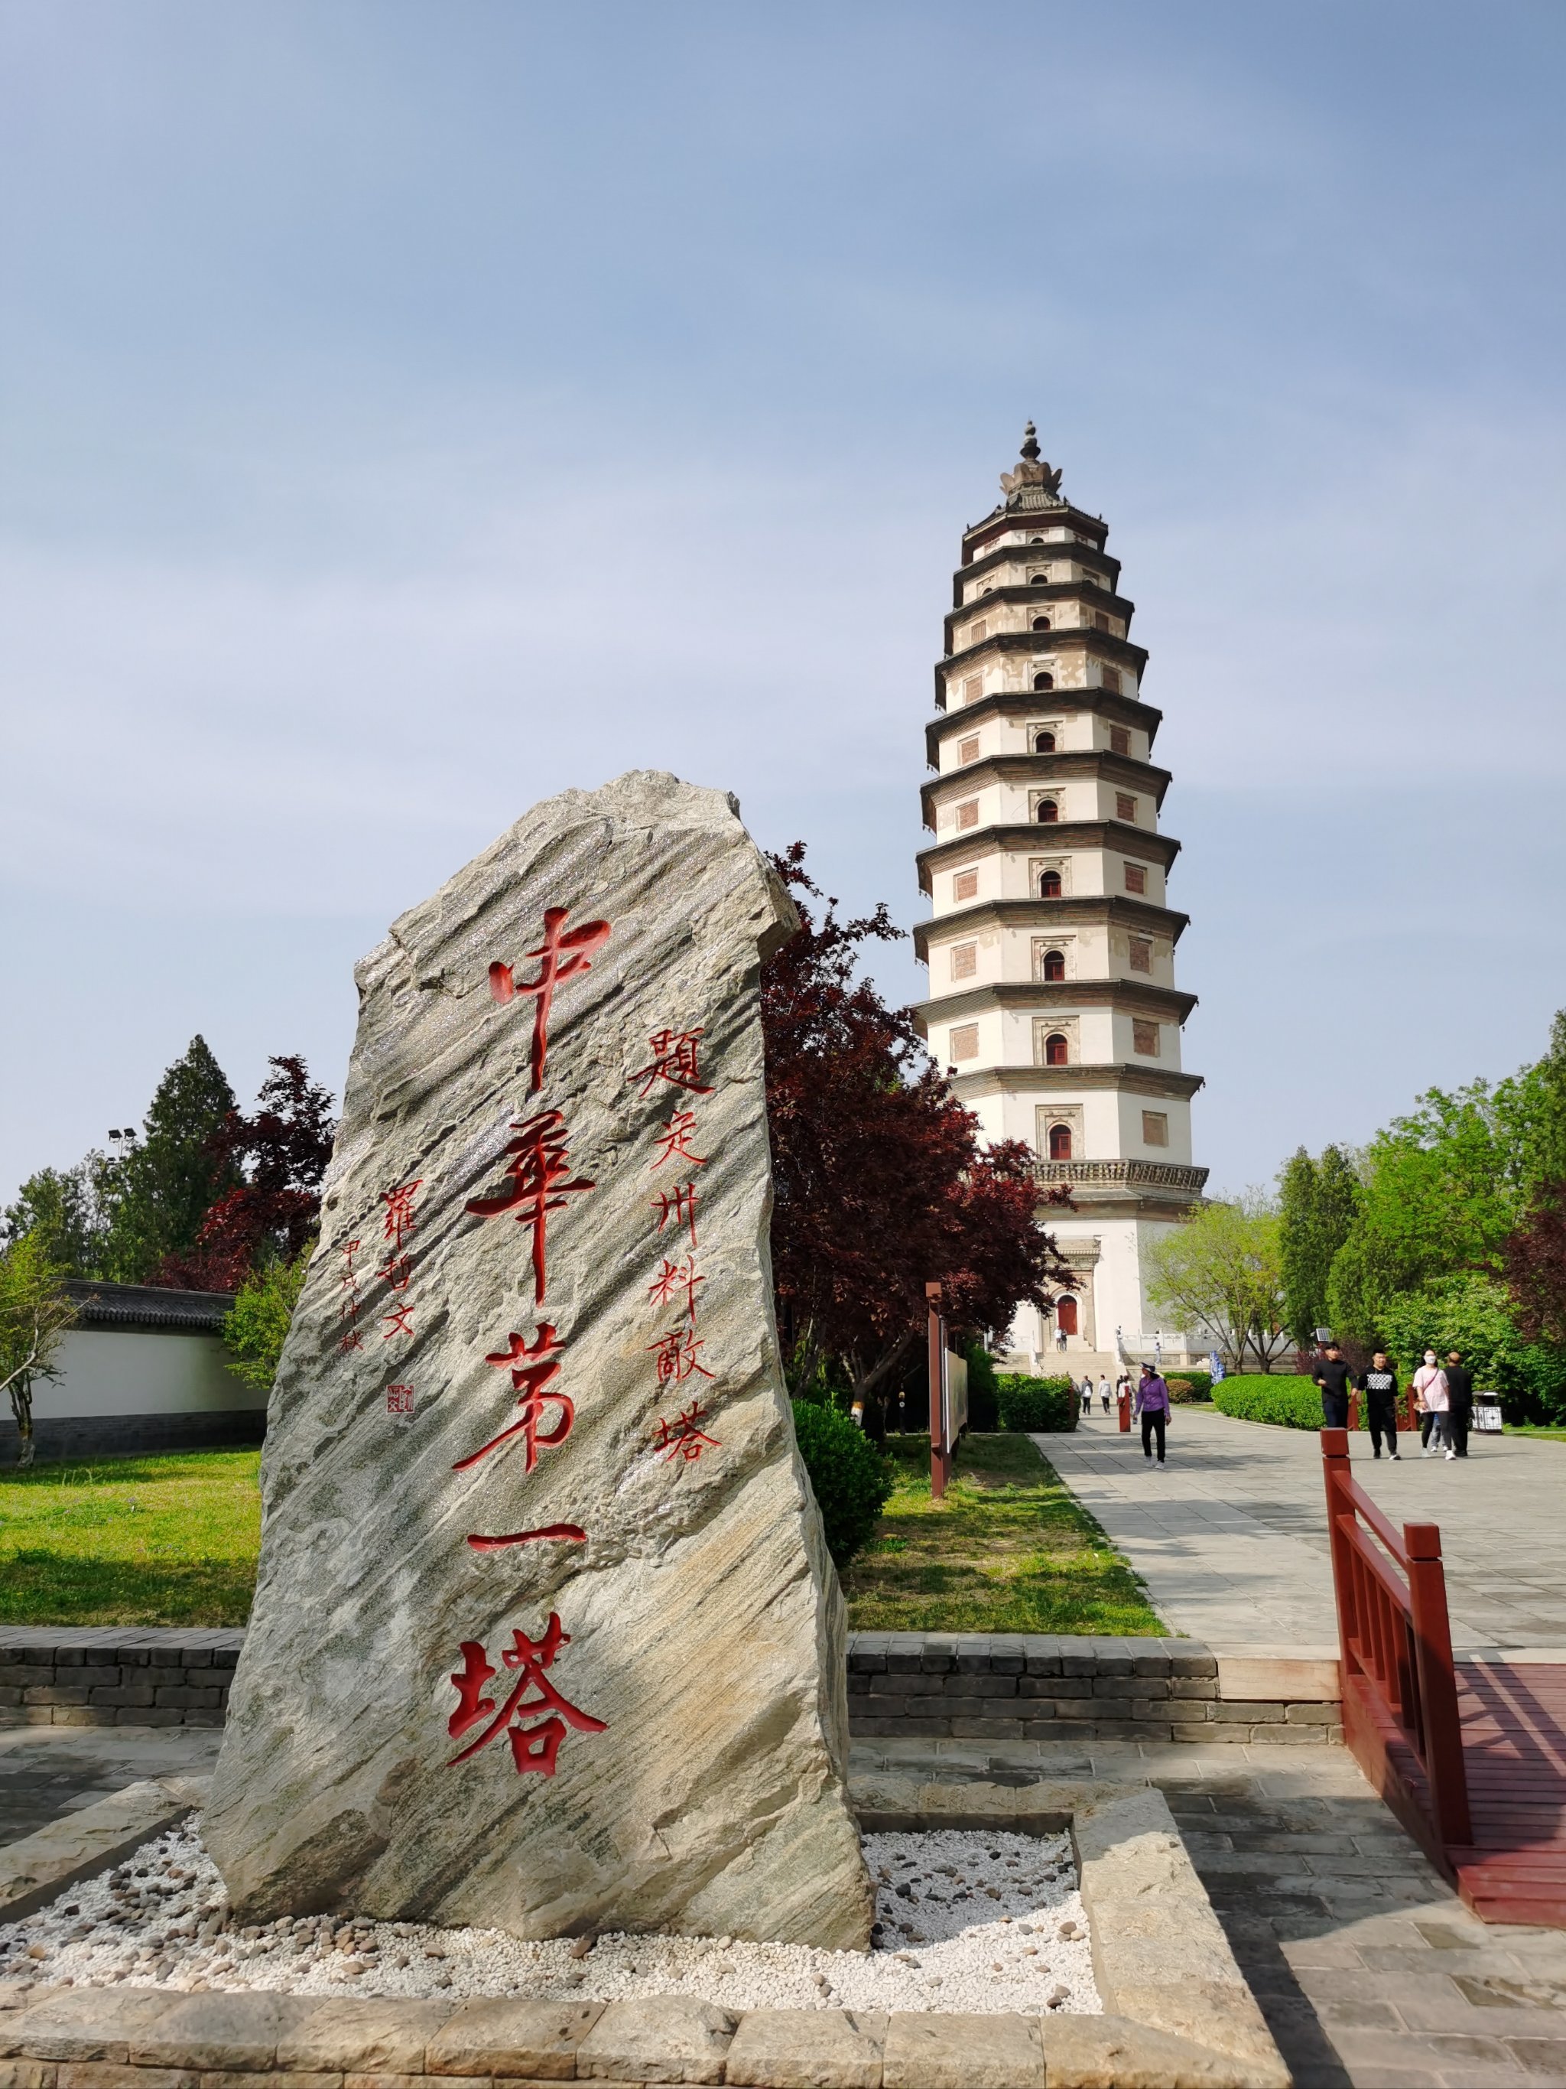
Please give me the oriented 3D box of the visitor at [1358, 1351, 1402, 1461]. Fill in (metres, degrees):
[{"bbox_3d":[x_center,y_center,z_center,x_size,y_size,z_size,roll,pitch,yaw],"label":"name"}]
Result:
[{"bbox_3d":[9.665,5.830,26.365,0.660,1.760,0.440,-2,-12,10],"label":"visitor"}]

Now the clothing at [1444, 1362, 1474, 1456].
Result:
[{"bbox_3d":[11.090,5.991,26.843,0.550,1.480,0.340,0,-12,0],"label":"clothing"}]

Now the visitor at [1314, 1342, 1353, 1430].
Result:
[{"bbox_3d":[7.585,4.962,22.253,0.550,1.760,0.380,-2,-12,10],"label":"visitor"}]

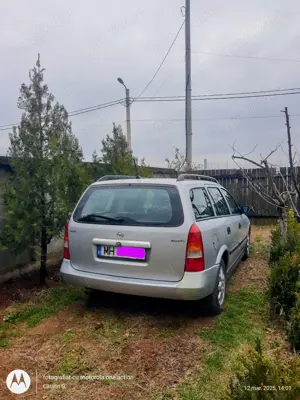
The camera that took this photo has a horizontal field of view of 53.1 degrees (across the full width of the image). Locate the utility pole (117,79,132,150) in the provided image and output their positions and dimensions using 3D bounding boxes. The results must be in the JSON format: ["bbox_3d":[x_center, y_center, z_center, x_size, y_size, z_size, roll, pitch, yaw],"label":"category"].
[{"bbox_3d":[-1.675,-3.457,19.735,0.320,8.800,1.200,0,2,37],"label":"utility pole"}]

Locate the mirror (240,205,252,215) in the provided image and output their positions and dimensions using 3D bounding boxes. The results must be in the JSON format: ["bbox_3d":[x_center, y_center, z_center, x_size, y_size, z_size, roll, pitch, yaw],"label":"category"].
[{"bbox_3d":[1.561,0.157,4.860,0.190,0.150,0.110,-1,2,24],"label":"mirror"}]

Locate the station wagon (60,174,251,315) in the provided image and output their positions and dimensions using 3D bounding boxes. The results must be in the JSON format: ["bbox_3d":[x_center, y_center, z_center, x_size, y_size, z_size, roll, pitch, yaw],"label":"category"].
[{"bbox_3d":[0.567,0.448,4.800,1.740,1.520,4.280,-1,2,24],"label":"station wagon"}]

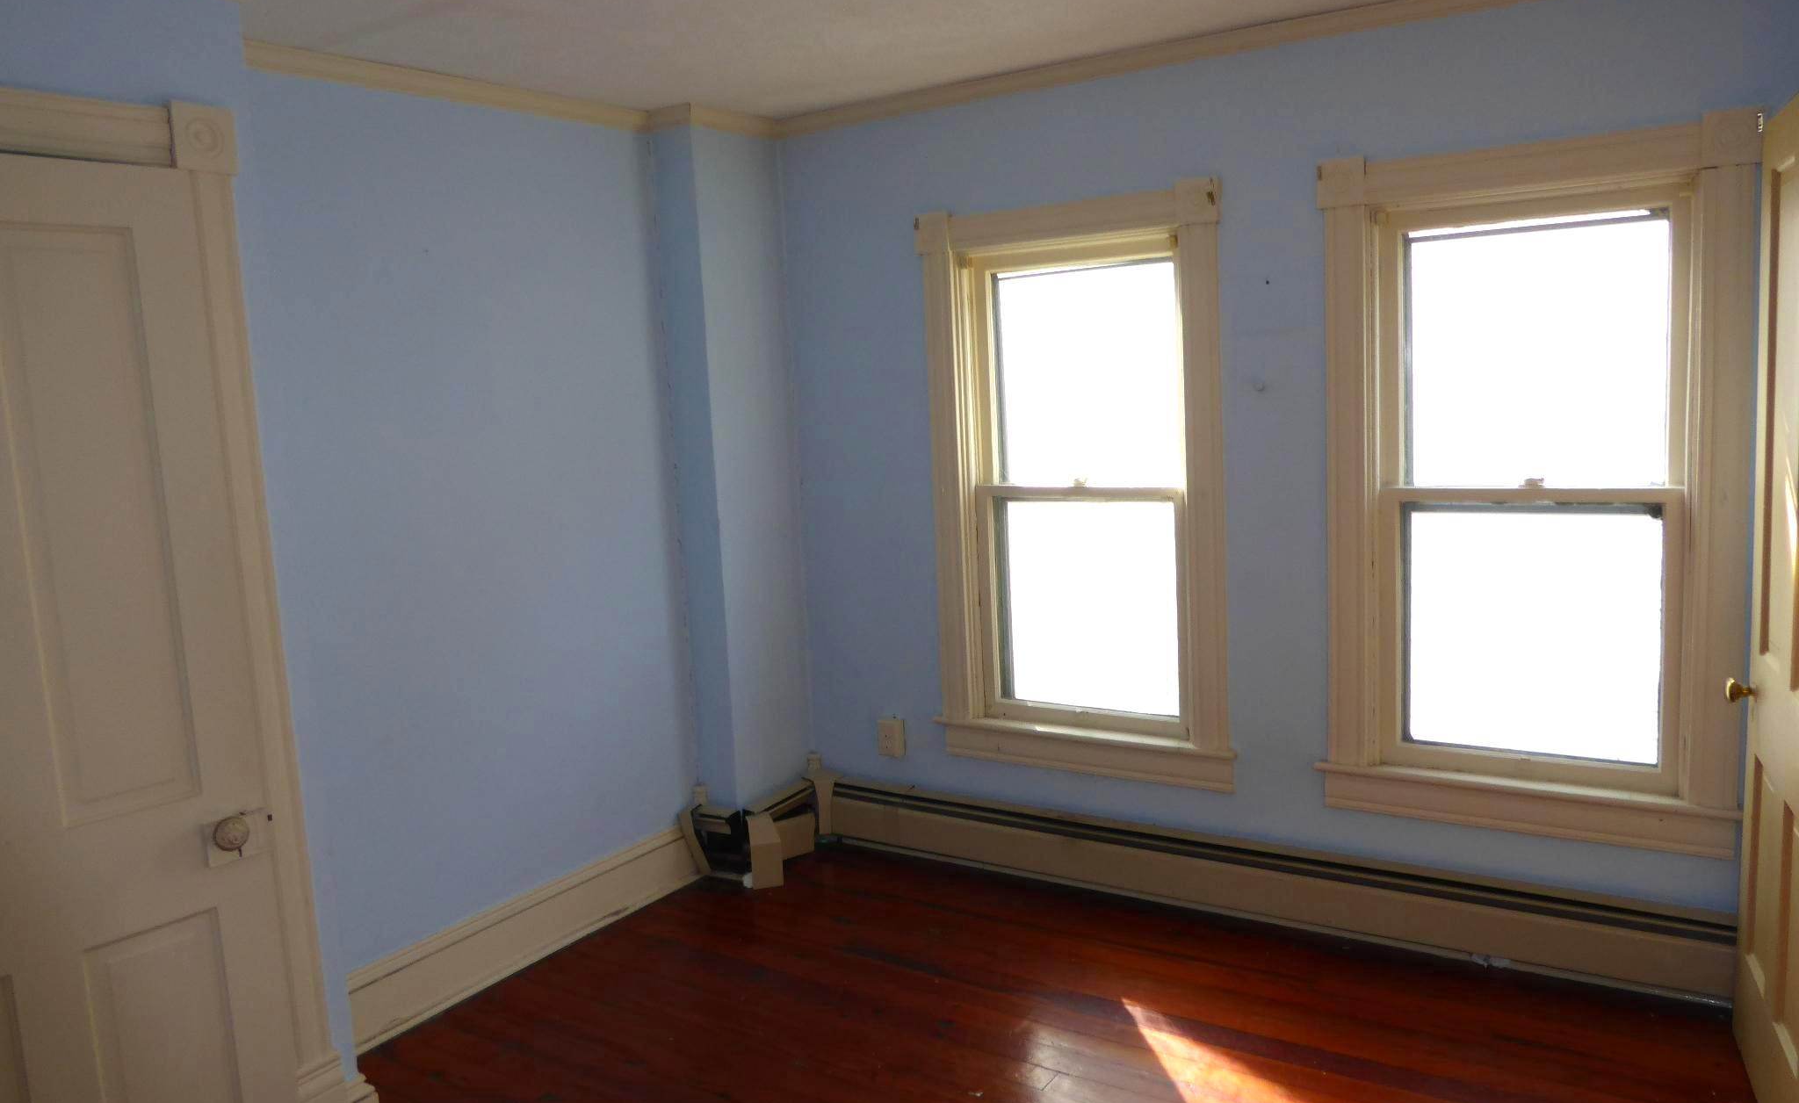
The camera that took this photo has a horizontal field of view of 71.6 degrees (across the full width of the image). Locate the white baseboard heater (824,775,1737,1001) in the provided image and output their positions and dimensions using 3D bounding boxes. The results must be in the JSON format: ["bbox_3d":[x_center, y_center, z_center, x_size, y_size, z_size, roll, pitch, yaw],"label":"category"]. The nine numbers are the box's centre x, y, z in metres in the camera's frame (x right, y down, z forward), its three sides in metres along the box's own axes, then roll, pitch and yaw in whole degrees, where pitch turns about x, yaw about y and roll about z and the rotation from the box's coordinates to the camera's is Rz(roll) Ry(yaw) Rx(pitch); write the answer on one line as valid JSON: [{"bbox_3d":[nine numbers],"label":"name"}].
[{"bbox_3d":[0.877,0.932,3.607,2.618,0.220,0.072,2,9,32],"label":"white baseboard heater"}]

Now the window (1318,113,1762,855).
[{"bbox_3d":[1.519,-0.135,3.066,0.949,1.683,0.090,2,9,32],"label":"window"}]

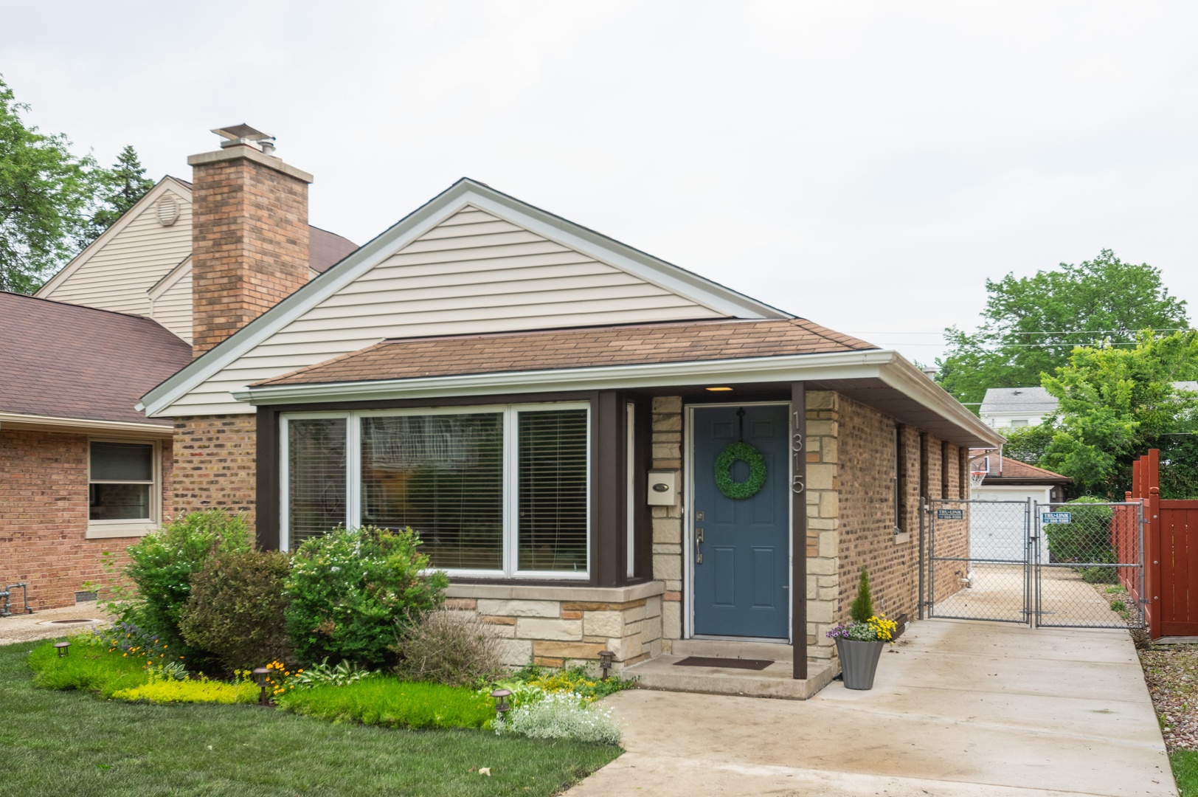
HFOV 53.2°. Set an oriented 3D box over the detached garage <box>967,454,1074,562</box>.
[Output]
[{"bbox_3d":[11.209,3.096,36.417,6.130,3.470,6.700,-2,-5,22],"label":"detached garage"}]

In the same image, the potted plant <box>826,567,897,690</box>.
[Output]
[{"bbox_3d":[2.042,1.787,9.361,0.550,0.935,0.500,-2,-5,22],"label":"potted plant"}]

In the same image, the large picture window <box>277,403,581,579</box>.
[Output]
[{"bbox_3d":[-1.569,0.835,10.856,3.240,1.520,0.140,-2,-5,22],"label":"large picture window"}]

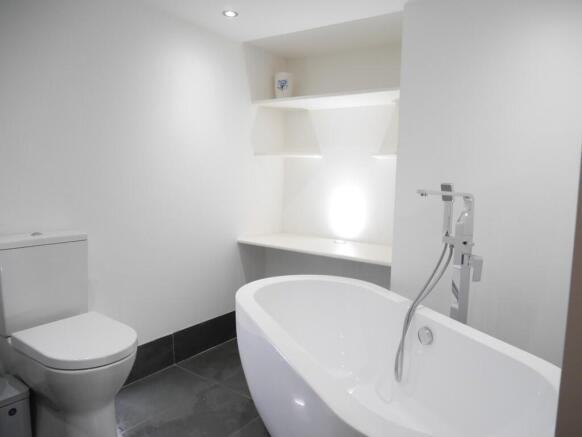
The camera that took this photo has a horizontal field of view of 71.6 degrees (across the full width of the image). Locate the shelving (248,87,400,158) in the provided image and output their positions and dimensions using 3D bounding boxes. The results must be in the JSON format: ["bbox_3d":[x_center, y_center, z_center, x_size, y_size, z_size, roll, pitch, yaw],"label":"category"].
[{"bbox_3d":[0.267,-0.555,2.554,1.040,0.375,0.375,6,7,35],"label":"shelving"}]

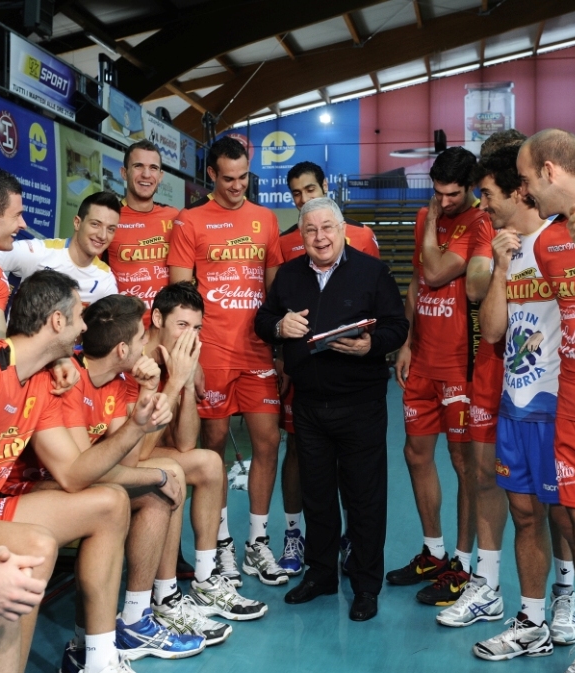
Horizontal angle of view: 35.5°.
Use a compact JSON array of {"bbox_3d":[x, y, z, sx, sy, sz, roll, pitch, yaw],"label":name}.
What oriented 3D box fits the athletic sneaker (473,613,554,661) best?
[{"bbox_3d":[0.832,1.090,3.297,0.297,0.145,0.112,1,2,-9],"label":"athletic sneaker"}]

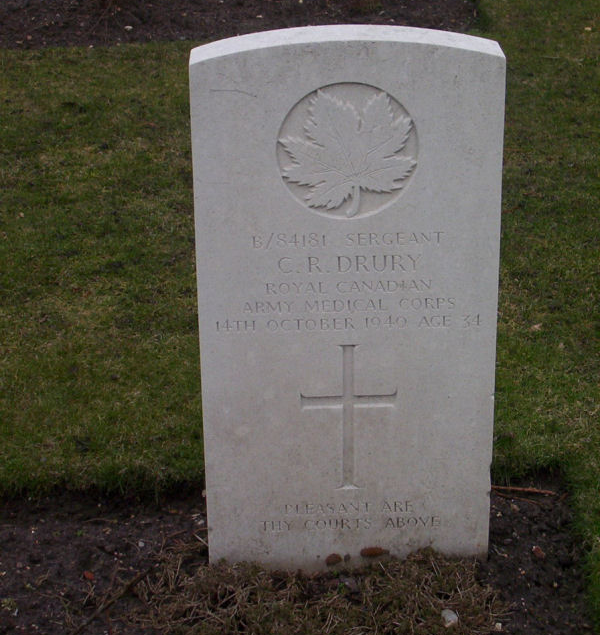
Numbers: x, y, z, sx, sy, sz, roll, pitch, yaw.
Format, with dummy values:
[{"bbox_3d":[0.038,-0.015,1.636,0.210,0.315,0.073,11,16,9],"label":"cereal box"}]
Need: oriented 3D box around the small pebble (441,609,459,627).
[{"bbox_3d":[0.191,0.385,2.380,0.021,0.016,0.023,-2,24,-2],"label":"small pebble"}]

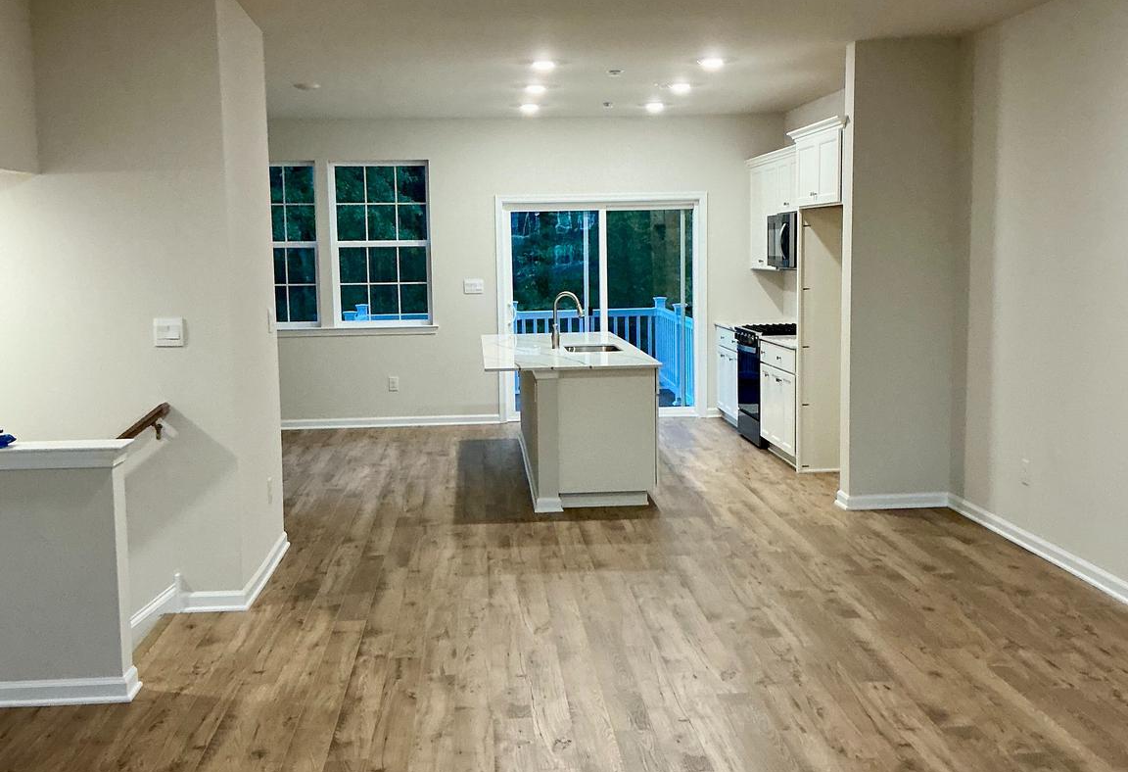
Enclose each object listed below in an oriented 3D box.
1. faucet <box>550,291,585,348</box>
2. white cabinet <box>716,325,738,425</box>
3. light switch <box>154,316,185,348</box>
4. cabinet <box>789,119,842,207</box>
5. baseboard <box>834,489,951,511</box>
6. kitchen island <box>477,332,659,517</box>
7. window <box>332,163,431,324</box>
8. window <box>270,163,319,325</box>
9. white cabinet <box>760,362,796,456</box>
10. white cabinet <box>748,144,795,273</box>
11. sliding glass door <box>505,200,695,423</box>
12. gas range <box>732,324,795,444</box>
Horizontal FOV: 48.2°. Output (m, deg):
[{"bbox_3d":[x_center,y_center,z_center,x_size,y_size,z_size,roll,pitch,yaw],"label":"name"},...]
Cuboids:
[{"bbox_3d":[0.029,-0.465,8.914,0.235,0.399,0.090,-1,6,-4],"label":"faucet"},{"bbox_3d":[1.784,-0.088,11.380,0.624,0.859,1.037,-1,6,-4],"label":"white cabinet"},{"bbox_3d":[-1.743,-0.235,5.567,0.126,0.128,0.023,-1,6,-4],"label":"light switch"},{"bbox_3d":[1.927,-1.420,8.101,0.660,0.503,1.090,-1,6,-4],"label":"cabinet"},{"bbox_3d":[2.012,0.695,7.614,0.650,0.090,0.030,-1,6,-4],"label":"baseboard"},{"bbox_3d":[-0.037,0.174,9.093,1.076,0.896,2.900,-1,6,-4],"label":"kitchen island"},{"bbox_3d":[-1.669,-1.300,11.541,0.910,1.503,0.110,-1,6,-4],"label":"window"},{"bbox_3d":[-2.698,-1.276,11.488,0.893,1.508,0.089,-1,6,-4],"label":"window"},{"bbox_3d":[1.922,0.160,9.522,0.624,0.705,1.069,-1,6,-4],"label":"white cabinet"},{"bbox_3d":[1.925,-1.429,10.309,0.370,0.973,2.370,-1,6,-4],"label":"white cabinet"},{"bbox_3d":[0.347,-0.711,11.729,1.800,2.024,0.120,-1,6,-4],"label":"sliding glass door"},{"bbox_3d":[1.822,-0.007,10.444,0.669,0.901,0.761,-1,6,-4],"label":"gas range"}]

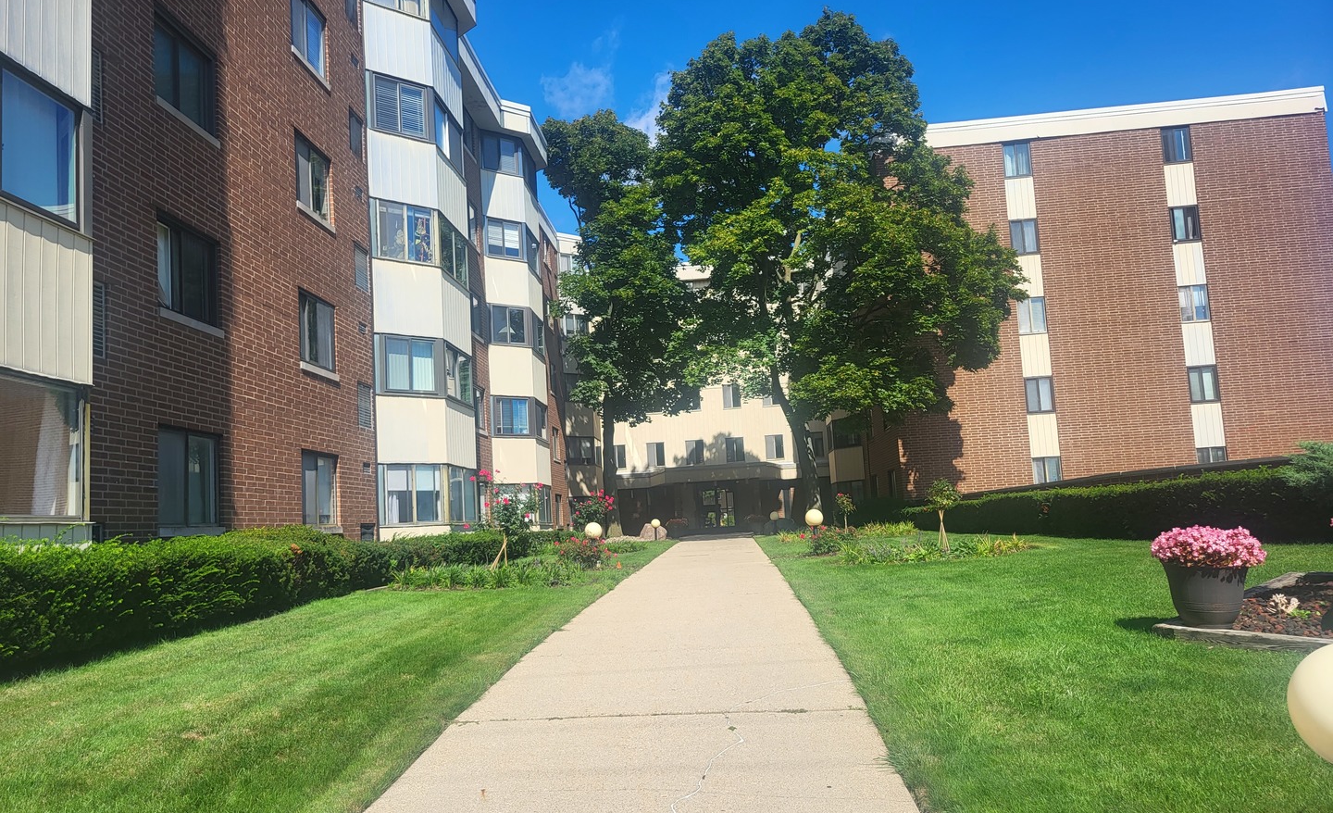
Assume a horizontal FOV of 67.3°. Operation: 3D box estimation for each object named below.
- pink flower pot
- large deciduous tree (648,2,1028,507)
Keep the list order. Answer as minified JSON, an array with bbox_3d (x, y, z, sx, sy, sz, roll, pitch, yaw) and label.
[{"bbox_3d":[4.123,1.434,7.660,0.660,0.500,0.660,-7,-7,28],"label":"pink flower pot"},{"bbox_3d":[5.384,-4.495,31.660,11.200,15.600,10.500,-4,-6,0],"label":"large deciduous tree"}]

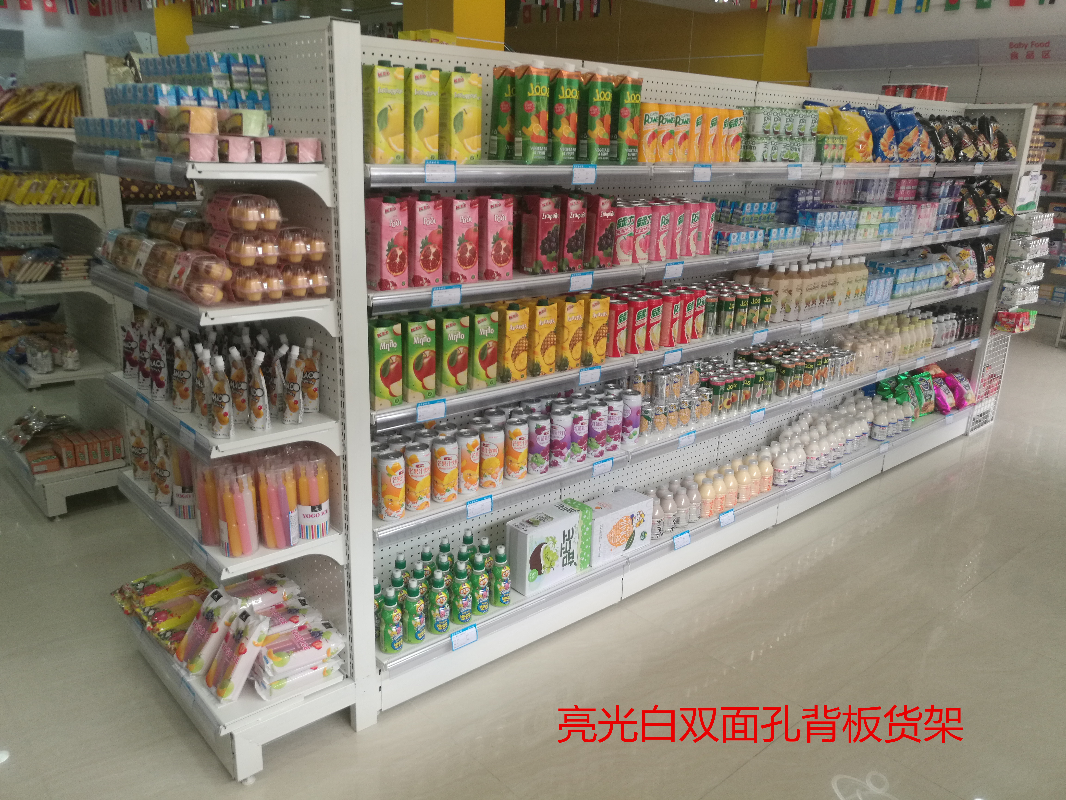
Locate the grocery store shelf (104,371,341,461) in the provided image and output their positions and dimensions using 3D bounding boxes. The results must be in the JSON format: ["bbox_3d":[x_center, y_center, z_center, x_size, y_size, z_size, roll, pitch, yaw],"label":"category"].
[{"bbox_3d":[-0.791,0.019,2.050,0.300,0.091,0.748,-13,23,-39],"label":"grocery store shelf"}]

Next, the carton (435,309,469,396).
[{"bbox_3d":[-0.216,-0.124,2.106,0.075,0.212,0.075,-11,22,-36],"label":"carton"}]

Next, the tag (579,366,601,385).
[{"bbox_3d":[0.164,-0.068,2.371,0.083,0.046,0.005,-13,24,-40],"label":"tag"}]

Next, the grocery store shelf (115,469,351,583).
[{"bbox_3d":[-0.807,0.300,2.172,0.308,0.087,0.729,-13,23,-40],"label":"grocery store shelf"}]

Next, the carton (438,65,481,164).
[{"bbox_3d":[-0.183,-0.672,1.974,0.072,0.214,0.073,-12,22,-37],"label":"carton"}]

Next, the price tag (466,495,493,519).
[{"bbox_3d":[-0.142,0.288,2.239,0.086,0.047,0.005,-13,23,-40],"label":"price tag"}]

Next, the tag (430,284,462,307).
[{"bbox_3d":[-0.204,-0.246,1.967,0.083,0.046,0.005,-13,30,-40],"label":"tag"}]

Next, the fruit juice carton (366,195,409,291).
[{"bbox_3d":[-0.337,-0.361,1.903,0.073,0.208,0.073,-13,23,-39],"label":"fruit juice carton"}]

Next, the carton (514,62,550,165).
[{"bbox_3d":[-0.005,-0.723,2.104,0.068,0.251,0.064,-12,22,-37],"label":"carton"}]

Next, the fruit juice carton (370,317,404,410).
[{"bbox_3d":[-0.366,-0.092,1.987,0.075,0.212,0.075,-15,25,-42],"label":"fruit juice carton"}]

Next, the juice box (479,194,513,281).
[{"bbox_3d":[-0.100,-0.418,2.118,0.071,0.216,0.071,-8,21,-29],"label":"juice box"}]

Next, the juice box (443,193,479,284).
[{"bbox_3d":[-0.185,-0.397,2.035,0.074,0.210,0.069,-12,22,-38],"label":"juice box"}]

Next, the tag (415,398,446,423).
[{"bbox_3d":[-0.247,0.025,2.041,0.086,0.047,0.005,-13,23,-40],"label":"tag"}]

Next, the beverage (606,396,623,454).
[{"bbox_3d":[0.249,0.072,2.611,0.066,0.167,0.066,2,17,-1],"label":"beverage"}]

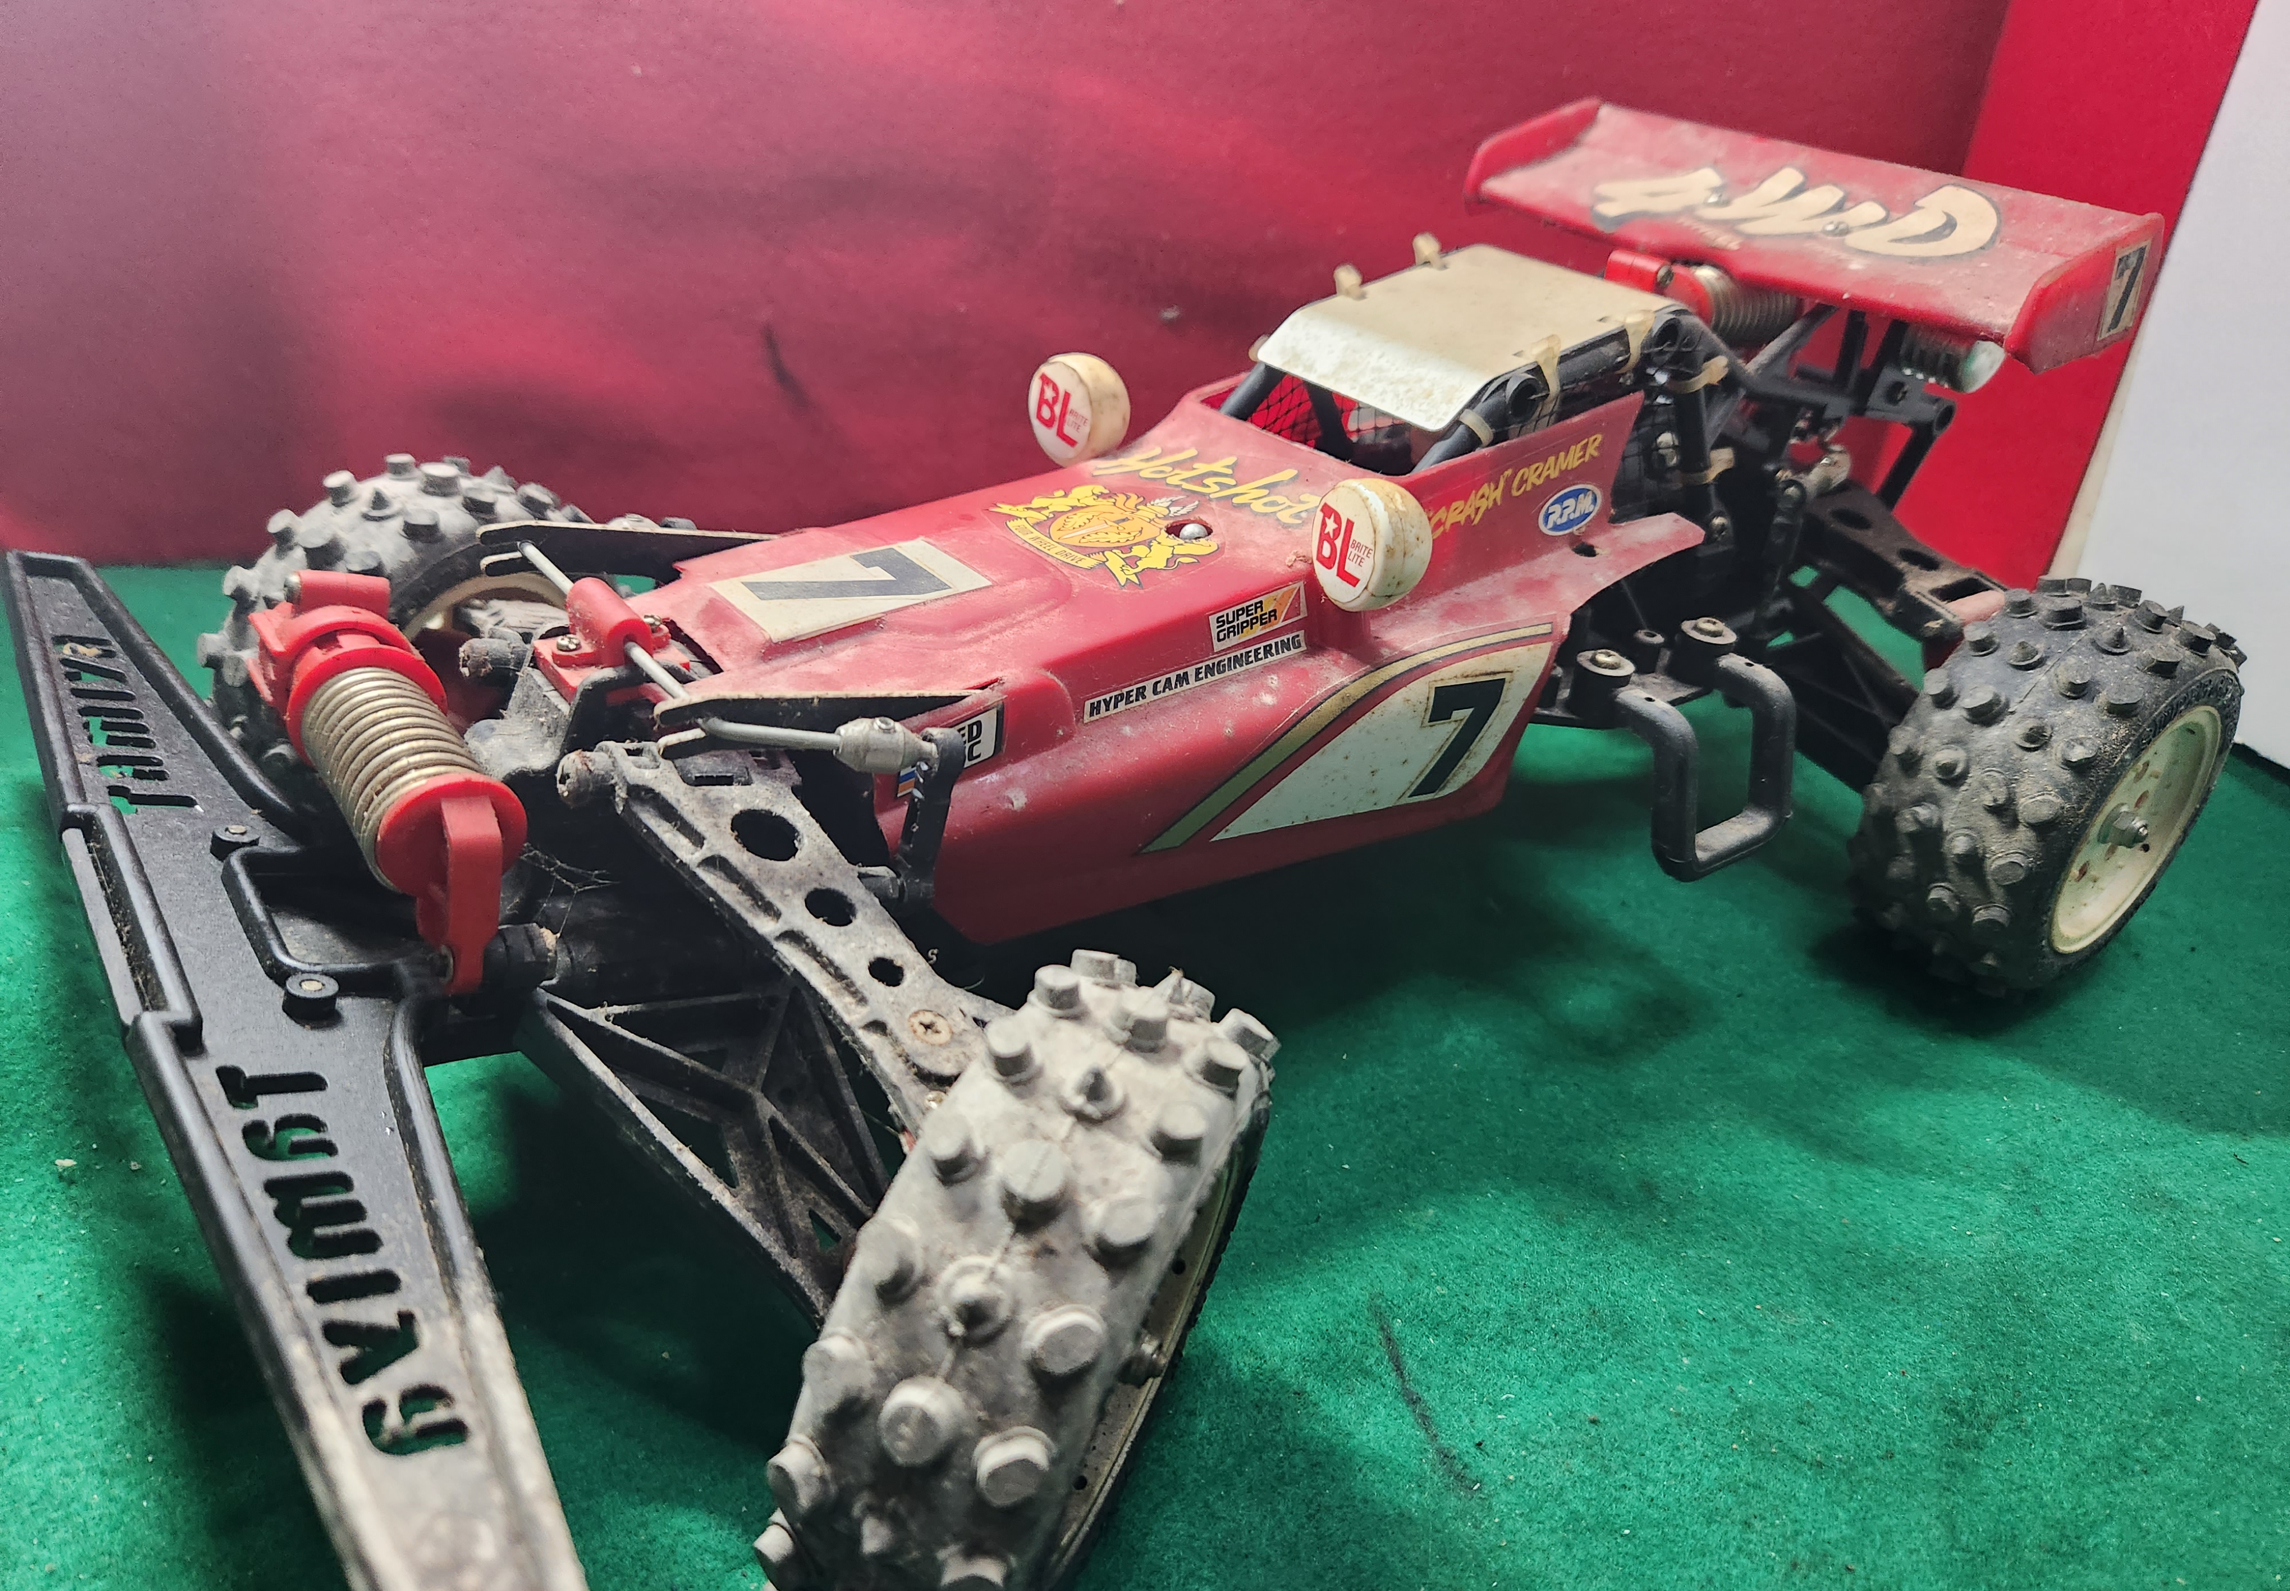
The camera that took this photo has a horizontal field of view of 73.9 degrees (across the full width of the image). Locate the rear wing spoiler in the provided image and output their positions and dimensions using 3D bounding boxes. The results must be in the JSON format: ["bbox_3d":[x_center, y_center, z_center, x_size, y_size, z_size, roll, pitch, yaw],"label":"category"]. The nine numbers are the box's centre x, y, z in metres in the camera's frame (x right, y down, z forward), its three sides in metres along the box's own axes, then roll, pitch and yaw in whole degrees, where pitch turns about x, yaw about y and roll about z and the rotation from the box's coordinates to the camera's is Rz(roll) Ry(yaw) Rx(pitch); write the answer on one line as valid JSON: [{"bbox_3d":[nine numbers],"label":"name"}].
[{"bbox_3d":[0.145,-0.130,0.344,0.064,0.029,0.141,-18,39,-34],"label":"rear wing spoiler"}]

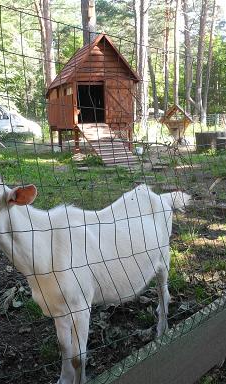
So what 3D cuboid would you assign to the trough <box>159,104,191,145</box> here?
[{"bbox_3d":[2.215,-2.312,14.400,1.120,1.450,0.950,2,11,19],"label":"trough"}]

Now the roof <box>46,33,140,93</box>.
[{"bbox_3d":[-0.676,-4.083,13.210,2.200,1.400,2.650,-5,11,-18],"label":"roof"}]

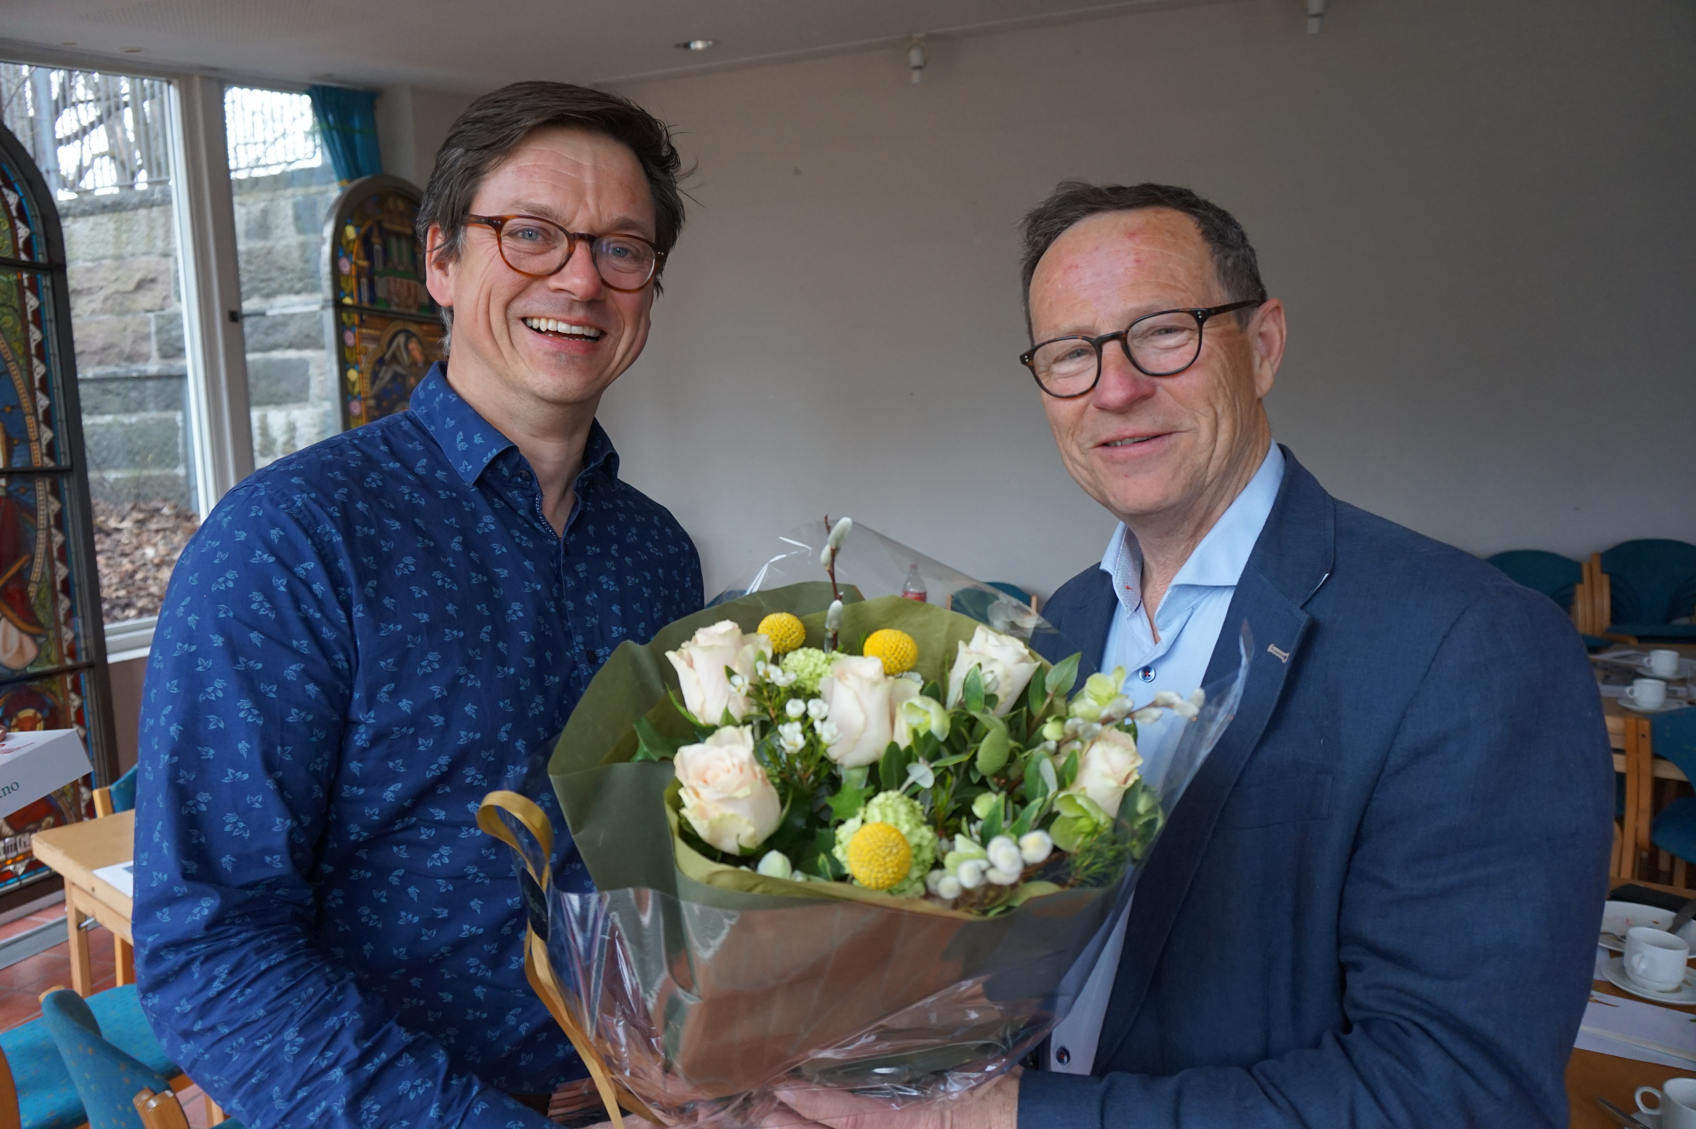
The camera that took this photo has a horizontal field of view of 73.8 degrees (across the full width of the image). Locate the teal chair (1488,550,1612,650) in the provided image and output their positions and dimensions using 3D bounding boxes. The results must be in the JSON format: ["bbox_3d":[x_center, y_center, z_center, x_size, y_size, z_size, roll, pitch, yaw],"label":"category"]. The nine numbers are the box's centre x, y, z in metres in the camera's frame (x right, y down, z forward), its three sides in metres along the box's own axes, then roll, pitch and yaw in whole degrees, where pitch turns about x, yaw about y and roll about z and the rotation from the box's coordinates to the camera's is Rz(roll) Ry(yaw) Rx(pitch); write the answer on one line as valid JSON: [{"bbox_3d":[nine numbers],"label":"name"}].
[{"bbox_3d":[2.591,0.394,4.282,0.460,0.850,0.520,4,9,22],"label":"teal chair"}]

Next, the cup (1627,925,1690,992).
[{"bbox_3d":[1.190,0.589,1.670,0.096,0.069,0.073,-5,11,-35],"label":"cup"}]

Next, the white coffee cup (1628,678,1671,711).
[{"bbox_3d":[2.215,0.361,3.144,0.096,0.069,0.073,3,9,15],"label":"white coffee cup"}]

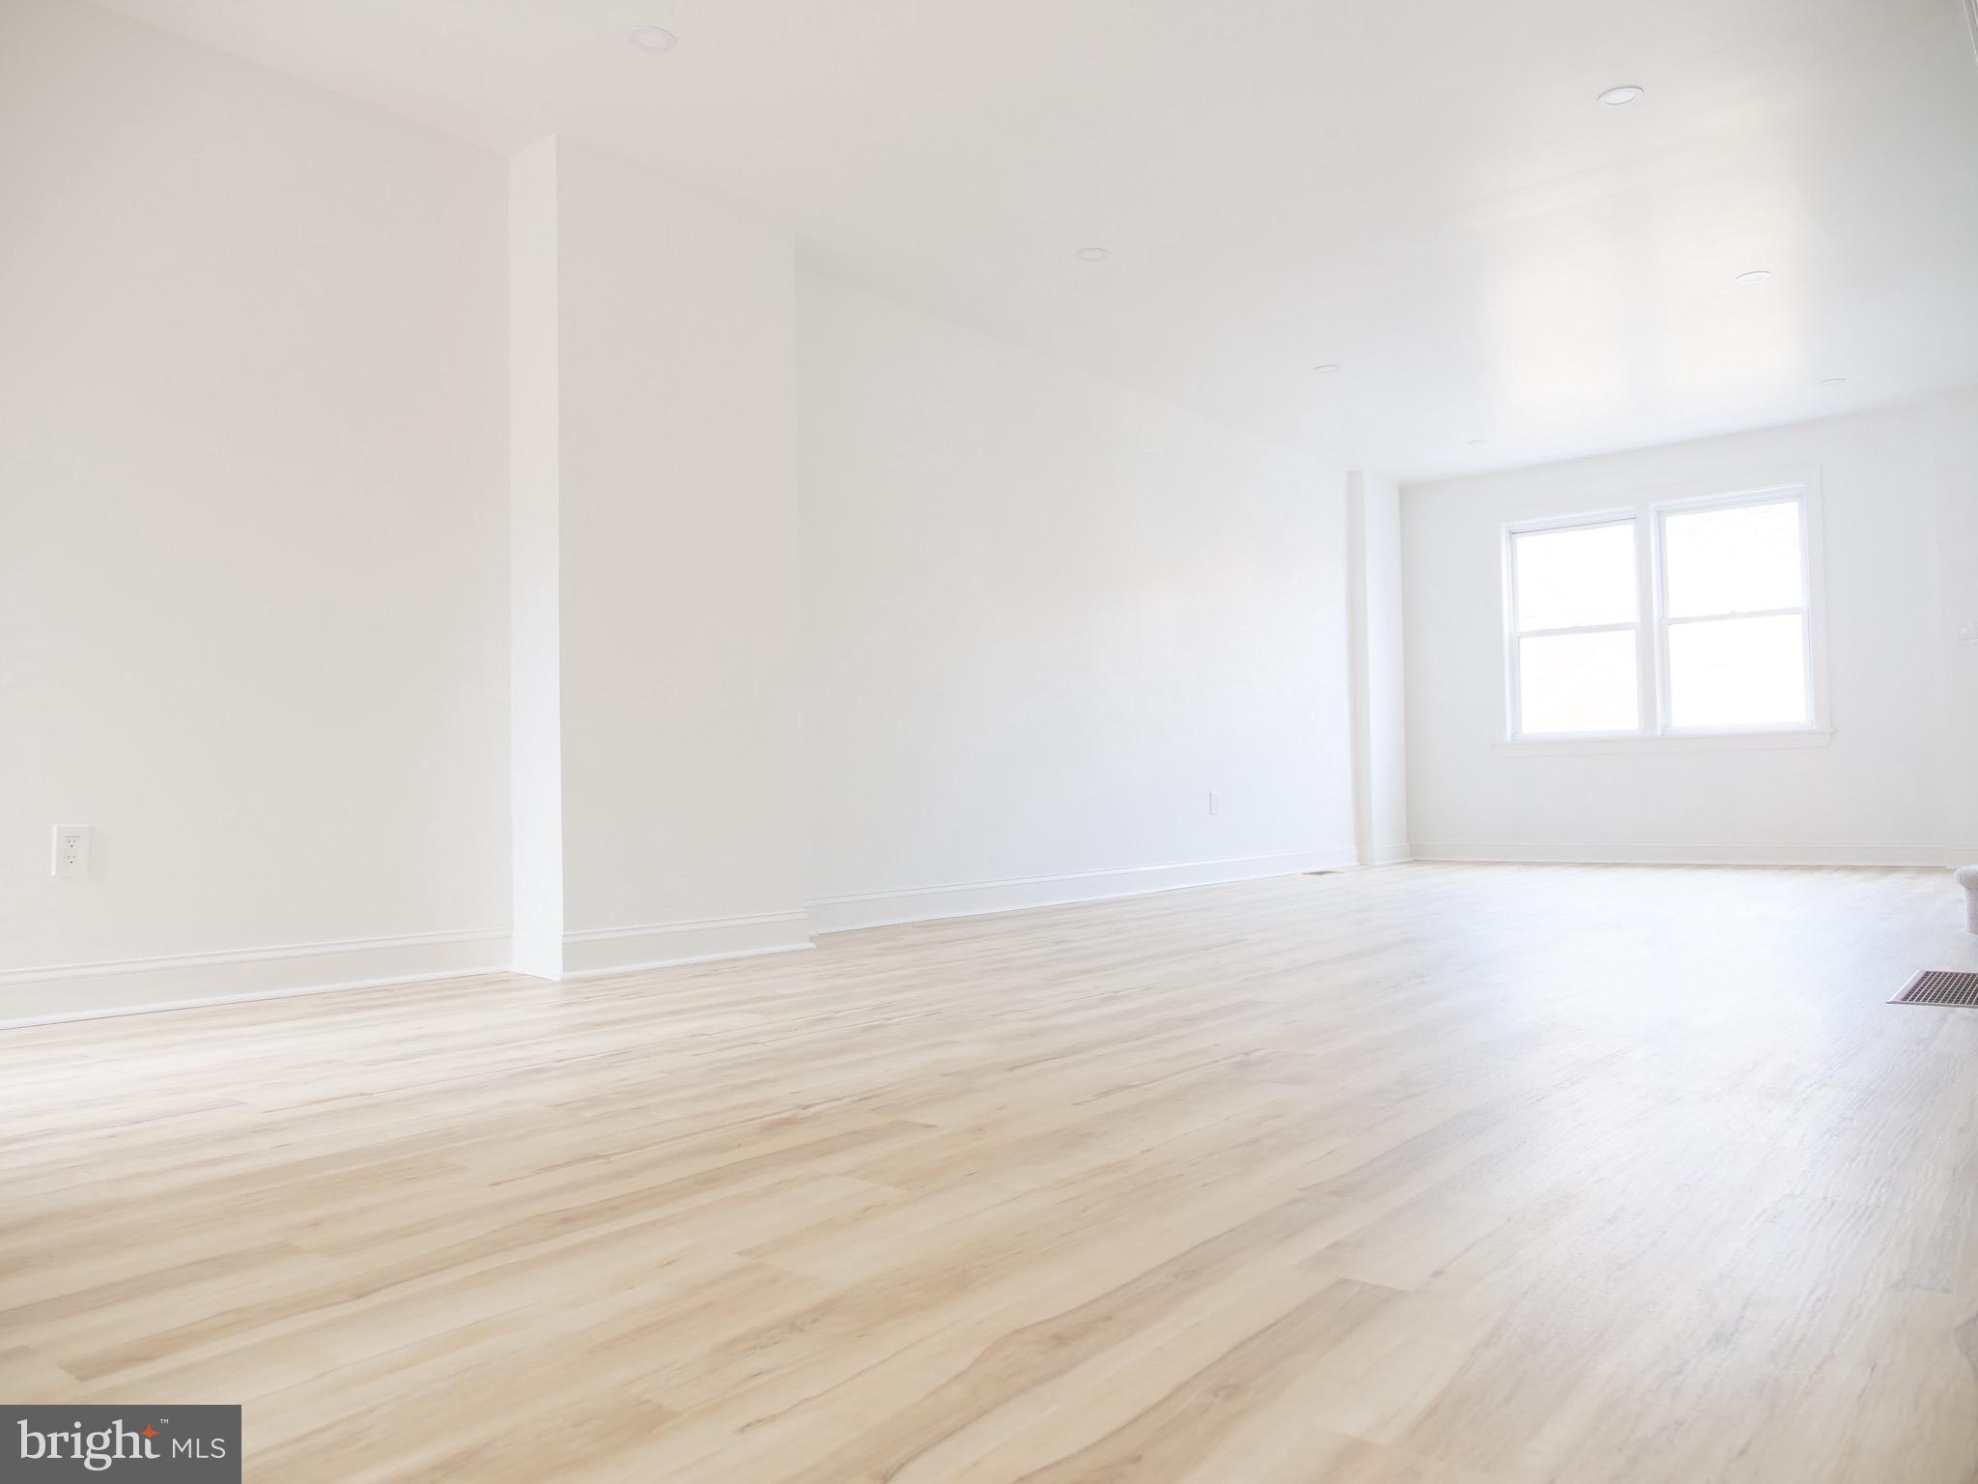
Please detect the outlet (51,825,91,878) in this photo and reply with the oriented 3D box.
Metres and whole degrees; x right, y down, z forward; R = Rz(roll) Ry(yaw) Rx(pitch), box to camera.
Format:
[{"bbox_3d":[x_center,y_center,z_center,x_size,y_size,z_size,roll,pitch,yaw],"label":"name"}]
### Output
[{"bbox_3d":[-2.246,0.266,3.360,0.009,0.128,0.081,-3,-2,40],"label":"outlet"}]

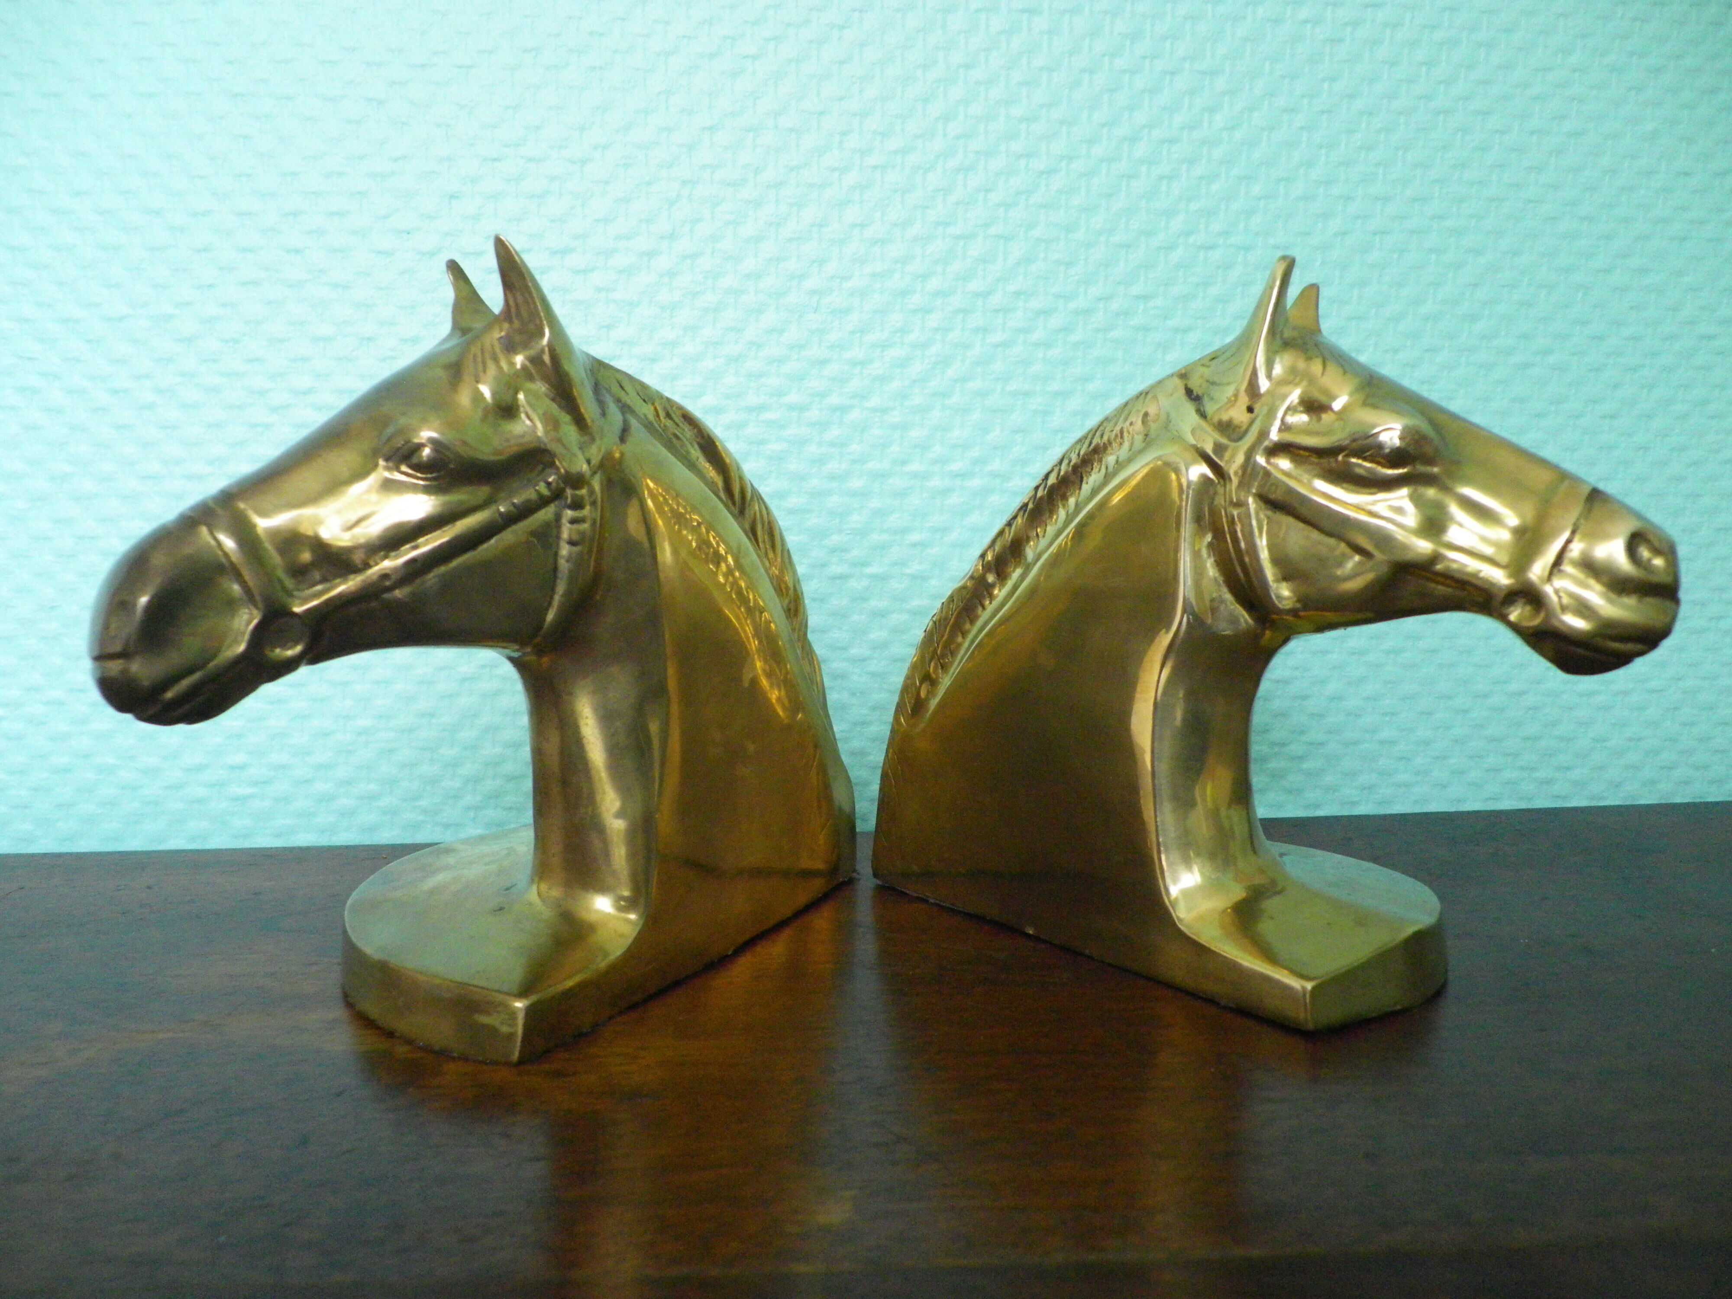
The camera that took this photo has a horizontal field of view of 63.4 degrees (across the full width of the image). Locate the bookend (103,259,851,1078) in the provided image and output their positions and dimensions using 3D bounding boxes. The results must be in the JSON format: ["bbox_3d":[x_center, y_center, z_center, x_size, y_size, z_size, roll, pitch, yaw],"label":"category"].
[{"bbox_3d":[-0.091,-0.008,0.332,0.095,0.168,0.193,5,10,31],"label":"bookend"}]

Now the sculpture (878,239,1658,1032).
[{"bbox_3d":[0.102,-0.010,0.351,0.095,0.166,0.193,-8,12,-44],"label":"sculpture"}]

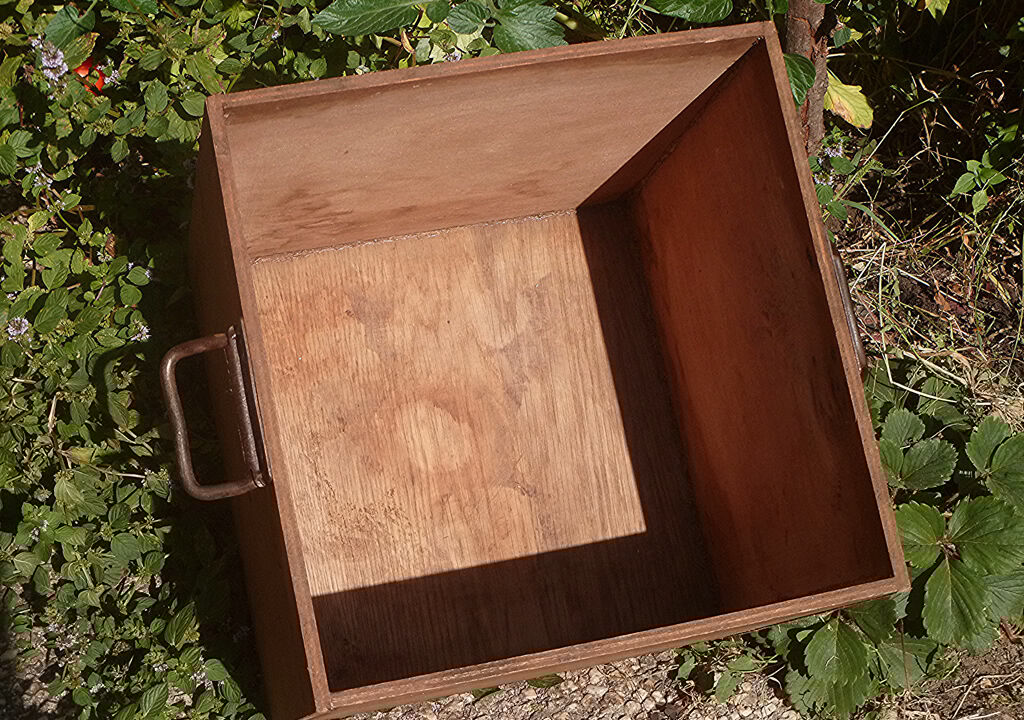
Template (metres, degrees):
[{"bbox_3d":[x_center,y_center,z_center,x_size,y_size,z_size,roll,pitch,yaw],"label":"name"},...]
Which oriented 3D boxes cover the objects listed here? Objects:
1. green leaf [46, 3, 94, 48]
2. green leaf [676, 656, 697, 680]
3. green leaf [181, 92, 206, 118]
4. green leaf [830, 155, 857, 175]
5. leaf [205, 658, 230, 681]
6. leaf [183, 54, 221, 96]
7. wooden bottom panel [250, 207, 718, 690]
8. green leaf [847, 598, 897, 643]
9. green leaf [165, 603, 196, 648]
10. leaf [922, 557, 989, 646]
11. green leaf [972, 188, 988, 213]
[{"bbox_3d":[-0.336,-0.252,1.480,0.035,0.009,0.039,41,81,-4],"label":"green leaf"},{"bbox_3d":[0.150,0.264,1.675,0.012,0.008,0.025,31,71,7],"label":"green leaf"},{"bbox_3d":[-0.248,-0.199,1.526,0.022,0.005,0.019,45,81,-1],"label":"green leaf"},{"bbox_3d":[0.294,-0.173,1.730,0.026,0.006,0.016,23,74,-3],"label":"green leaf"},{"bbox_3d":[-0.233,0.244,1.542,0.023,0.007,0.017,31,74,0],"label":"leaf"},{"bbox_3d":[-0.253,-0.234,1.605,0.021,0.013,0.045,-40,77,-16],"label":"leaf"},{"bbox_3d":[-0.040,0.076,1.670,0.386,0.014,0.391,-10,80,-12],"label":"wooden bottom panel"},{"bbox_3d":[0.305,0.221,1.666,0.050,0.014,0.044,29,74,-1],"label":"green leaf"},{"bbox_3d":[-0.259,0.207,1.524,0.017,0.007,0.038,26,74,-2],"label":"green leaf"},{"bbox_3d":[0.365,0.200,1.616,0.056,0.012,0.077,-3,79,1],"label":"leaf"},{"bbox_3d":[0.425,-0.145,1.770,0.015,0.009,0.025,21,70,3],"label":"green leaf"}]

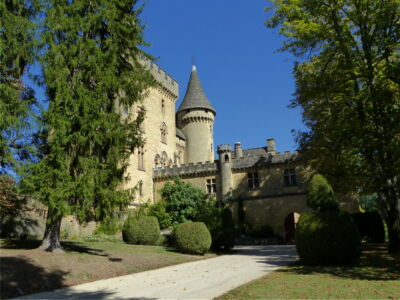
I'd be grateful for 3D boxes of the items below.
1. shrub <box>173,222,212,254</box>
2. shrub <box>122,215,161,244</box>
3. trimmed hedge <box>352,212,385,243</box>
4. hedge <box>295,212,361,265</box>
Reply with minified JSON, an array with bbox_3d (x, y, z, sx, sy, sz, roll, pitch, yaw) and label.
[{"bbox_3d":[-0.473,5.585,23.336,2.340,1.930,2.340,-2,-13,-2],"label":"shrub"},{"bbox_3d":[-3.972,5.449,25.110,2.550,1.920,2.550,0,-13,-9],"label":"shrub"},{"bbox_3d":[13.391,6.187,29.520,2.530,2.300,2.530,-8,-14,23],"label":"trimmed hedge"},{"bbox_3d":[5.255,3.640,15.211,2.600,2.080,2.600,-6,-13,18],"label":"hedge"}]

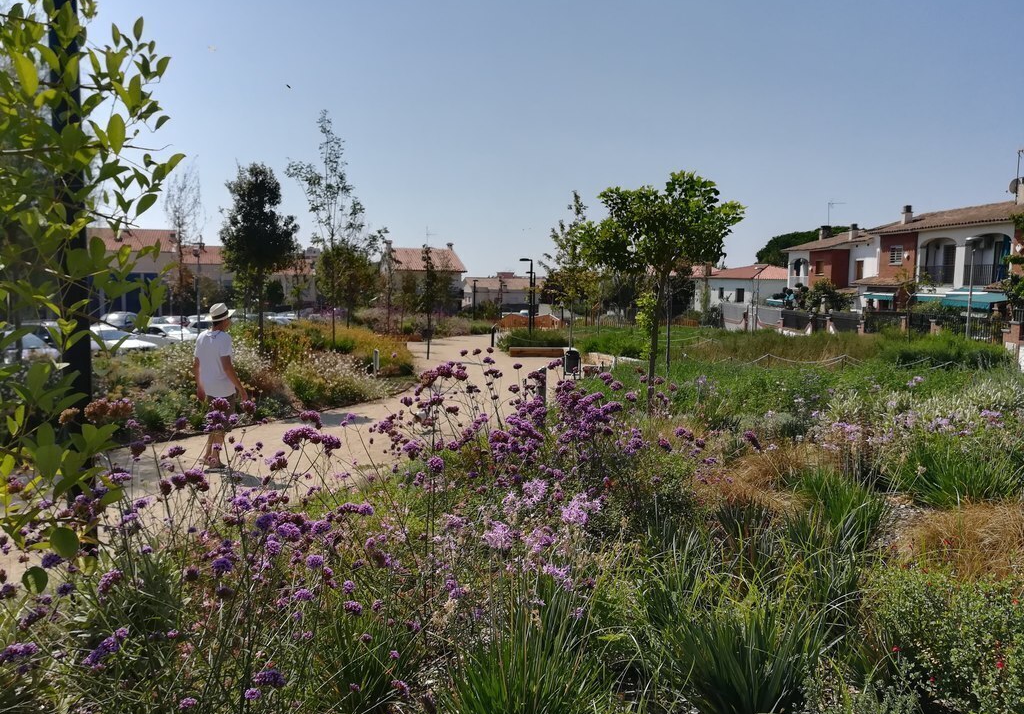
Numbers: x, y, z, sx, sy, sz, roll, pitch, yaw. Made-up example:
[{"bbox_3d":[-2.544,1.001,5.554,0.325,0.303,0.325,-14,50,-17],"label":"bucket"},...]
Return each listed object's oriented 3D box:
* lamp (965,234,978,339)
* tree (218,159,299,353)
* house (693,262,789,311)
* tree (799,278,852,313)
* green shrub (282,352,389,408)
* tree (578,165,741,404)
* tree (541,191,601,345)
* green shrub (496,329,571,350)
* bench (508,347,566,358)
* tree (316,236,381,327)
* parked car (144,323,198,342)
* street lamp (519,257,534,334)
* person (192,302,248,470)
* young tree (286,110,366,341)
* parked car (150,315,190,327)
[{"bbox_3d":[18.689,-2.710,31.282,0.600,4.418,0.650,1,6,0],"label":"lamp"},{"bbox_3d":[-6.483,-2.355,19.747,2.050,5.125,2.050,1,6,0],"label":"tree"},{"bbox_3d":[25.544,-6.852,77.500,10.300,5.200,10.300,-1,6,-17],"label":"house"},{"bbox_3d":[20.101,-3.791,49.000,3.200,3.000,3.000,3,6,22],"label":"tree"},{"bbox_3d":[-3.534,0.410,15.400,2.000,0.930,1.700,0,6,-13],"label":"green shrub"},{"bbox_3d":[2.818,-1.226,14.400,2.900,4.400,2.800,2,6,11],"label":"tree"},{"bbox_3d":[2.064,-2.730,26.217,2.100,5.730,2.100,1,6,0],"label":"tree"},{"bbox_3d":[0.986,-0.770,37.000,3.400,1.150,2.400,1,6,0],"label":"green shrub"},{"bbox_3d":[1.173,-0.203,34.700,2.500,0.420,0.500,1,6,-5],"label":"bench"},{"bbox_3d":[-6.341,-2.521,29.787,2.500,4.323,2.400,1,6,0],"label":"tree"},{"bbox_3d":[-16.621,-0.842,37.000,4.200,1.450,1.800,4,7,30],"label":"parked car"},{"bbox_3d":[0.675,-2.572,35.798,0.650,4.087,0.250,1,6,0],"label":"street lamp"},{"bbox_3d":[-3.123,0.303,8.213,0.560,1.767,0.500,3,6,19],"label":"person"},{"bbox_3d":[-5.078,-3.345,21.167,2.200,6.752,2.100,1,6,0],"label":"young tree"},{"bbox_3d":[-19.549,-1.591,44.072,1.780,1.470,4.200,-2,6,-27],"label":"parked car"}]

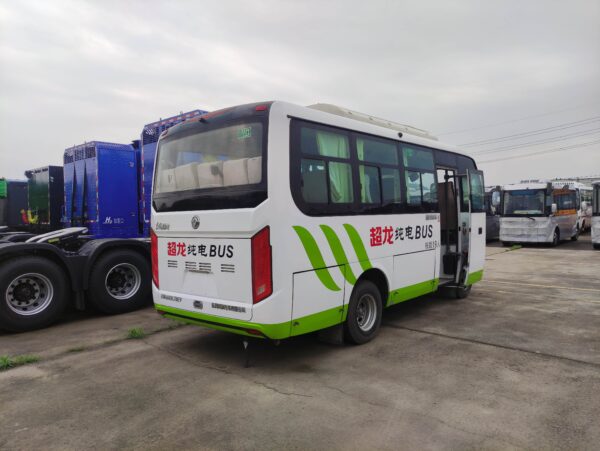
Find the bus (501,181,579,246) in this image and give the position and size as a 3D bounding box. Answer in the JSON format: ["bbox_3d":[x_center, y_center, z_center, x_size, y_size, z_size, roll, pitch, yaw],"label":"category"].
[{"bbox_3d":[11.995,-0.651,21.494,2.200,3.000,6.100,-1,1,42],"label":"bus"}]

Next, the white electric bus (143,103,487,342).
[{"bbox_3d":[0.867,-0.088,7.013,2.130,3.020,6.050,-1,1,42],"label":"white electric bus"}]

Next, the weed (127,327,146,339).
[{"bbox_3d":[-2.258,1.472,5.981,0.270,0.120,0.210,-2,1,-21],"label":"weed"}]

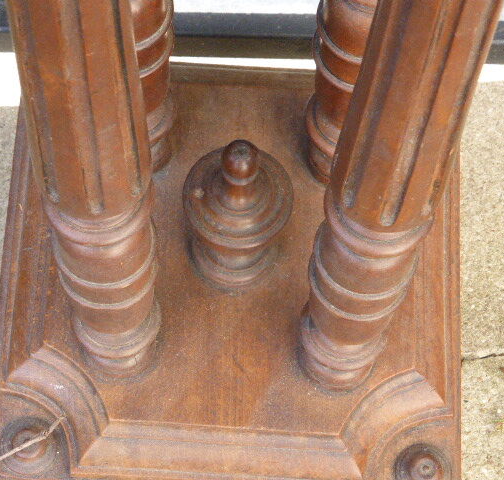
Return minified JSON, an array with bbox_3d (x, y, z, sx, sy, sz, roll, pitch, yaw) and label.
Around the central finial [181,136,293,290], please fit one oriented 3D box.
[{"bbox_3d":[-0.010,-0.026,1.193,0.077,0.169,0.077,0,67,-2],"label":"central finial"}]

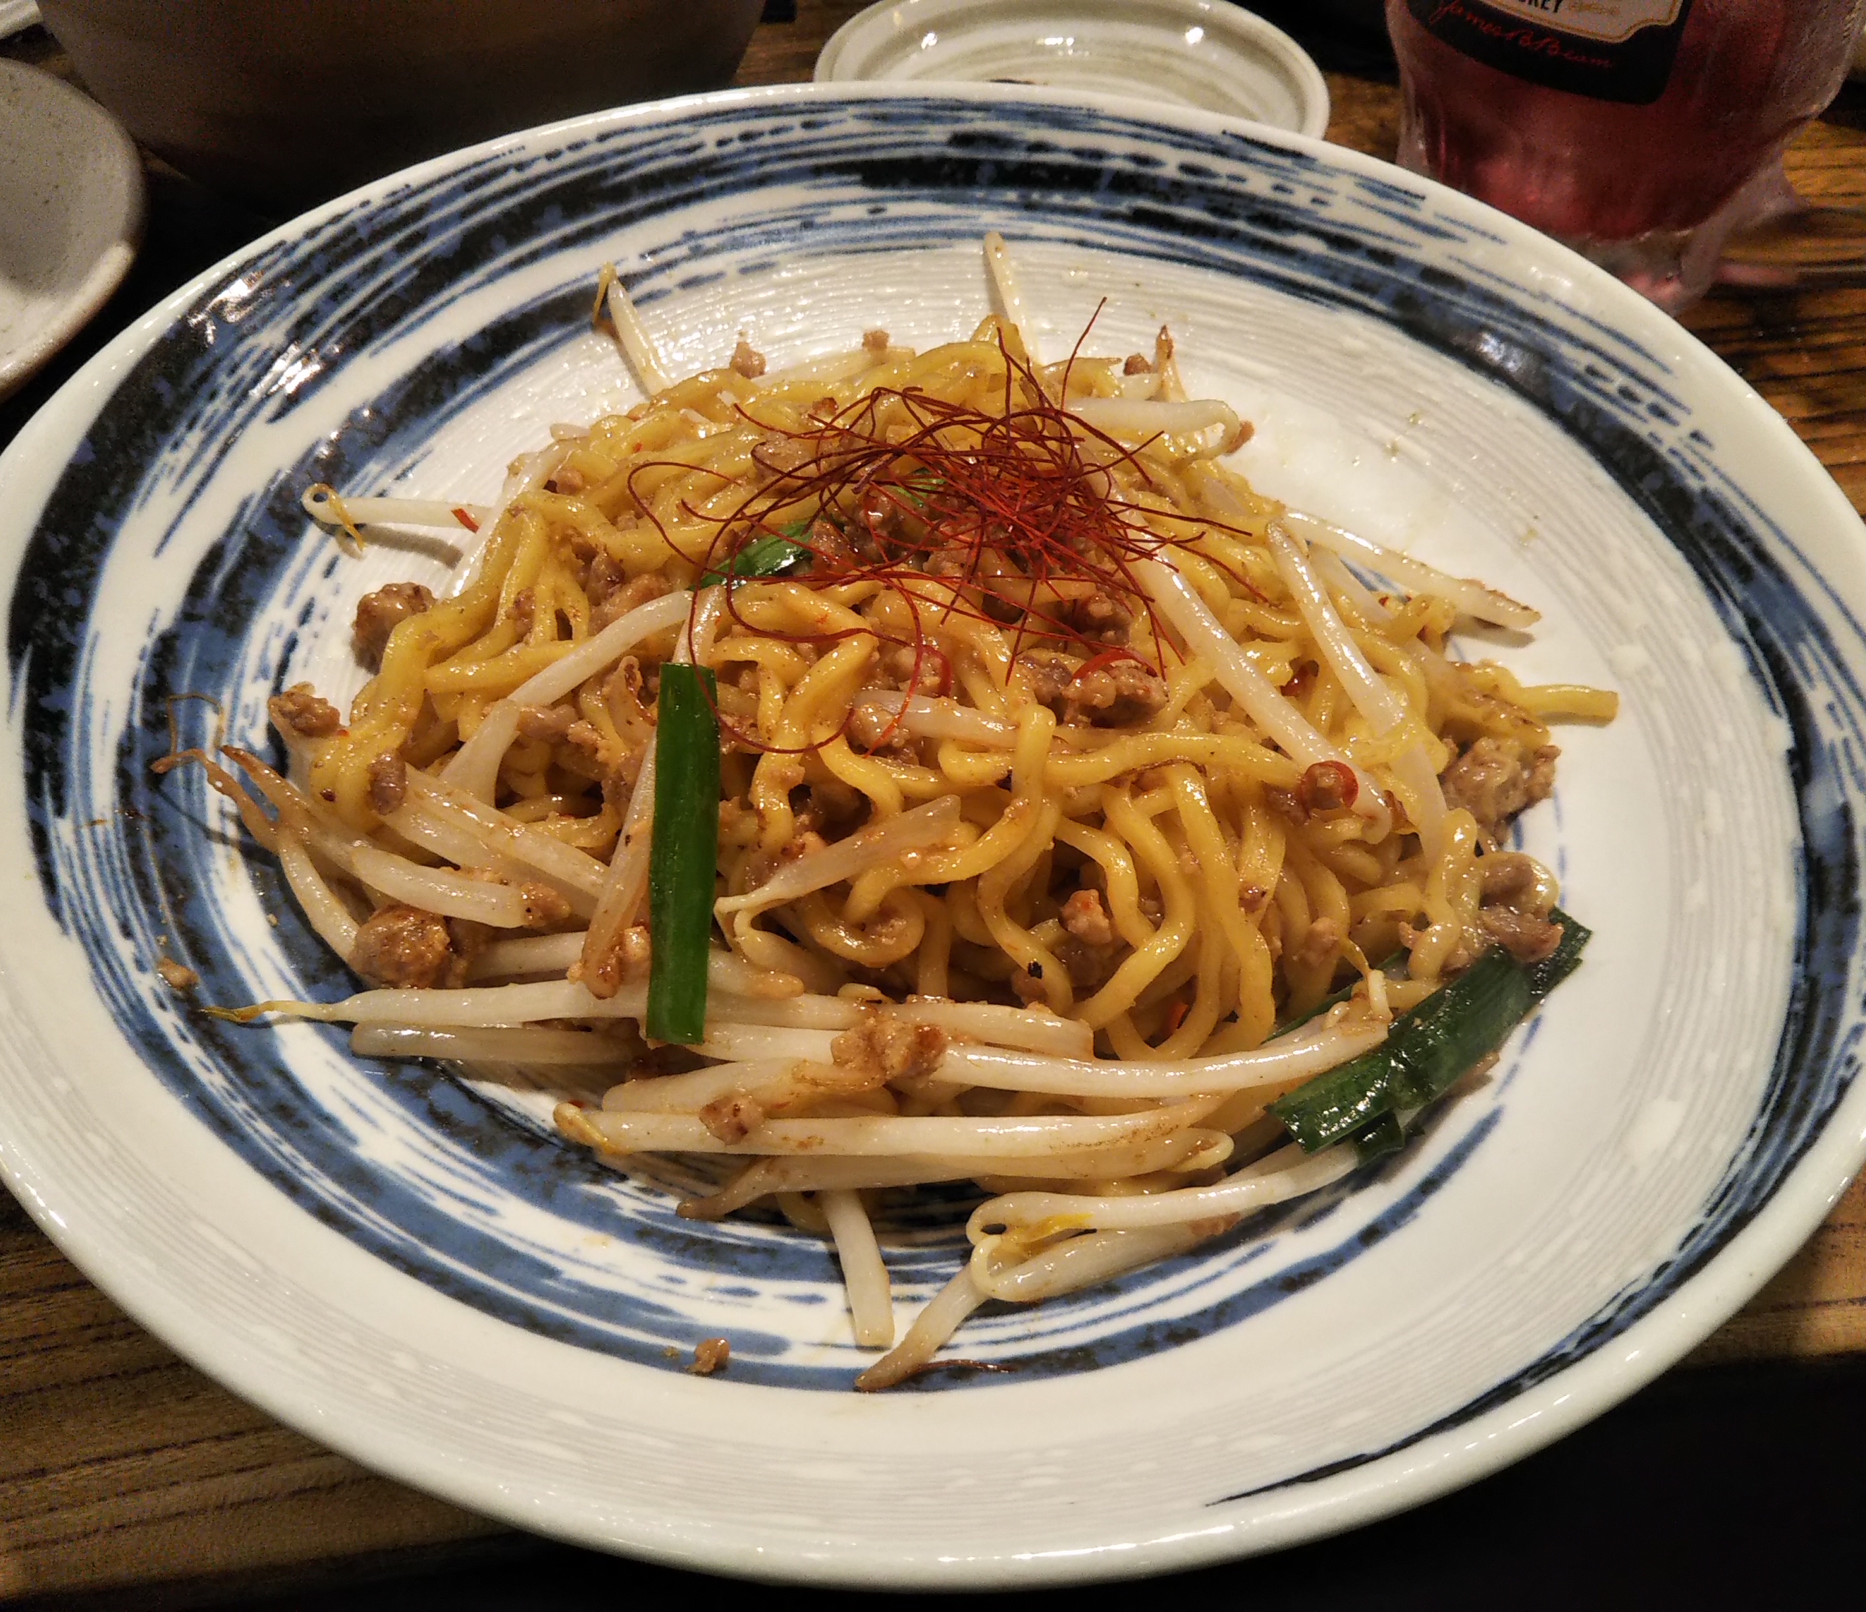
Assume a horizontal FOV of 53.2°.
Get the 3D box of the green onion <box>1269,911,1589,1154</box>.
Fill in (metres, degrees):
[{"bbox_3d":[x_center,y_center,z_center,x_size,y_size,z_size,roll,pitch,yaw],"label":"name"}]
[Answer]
[{"bbox_3d":[0.063,0.029,0.237,0.050,0.007,0.011,-28,63,-26],"label":"green onion"}]

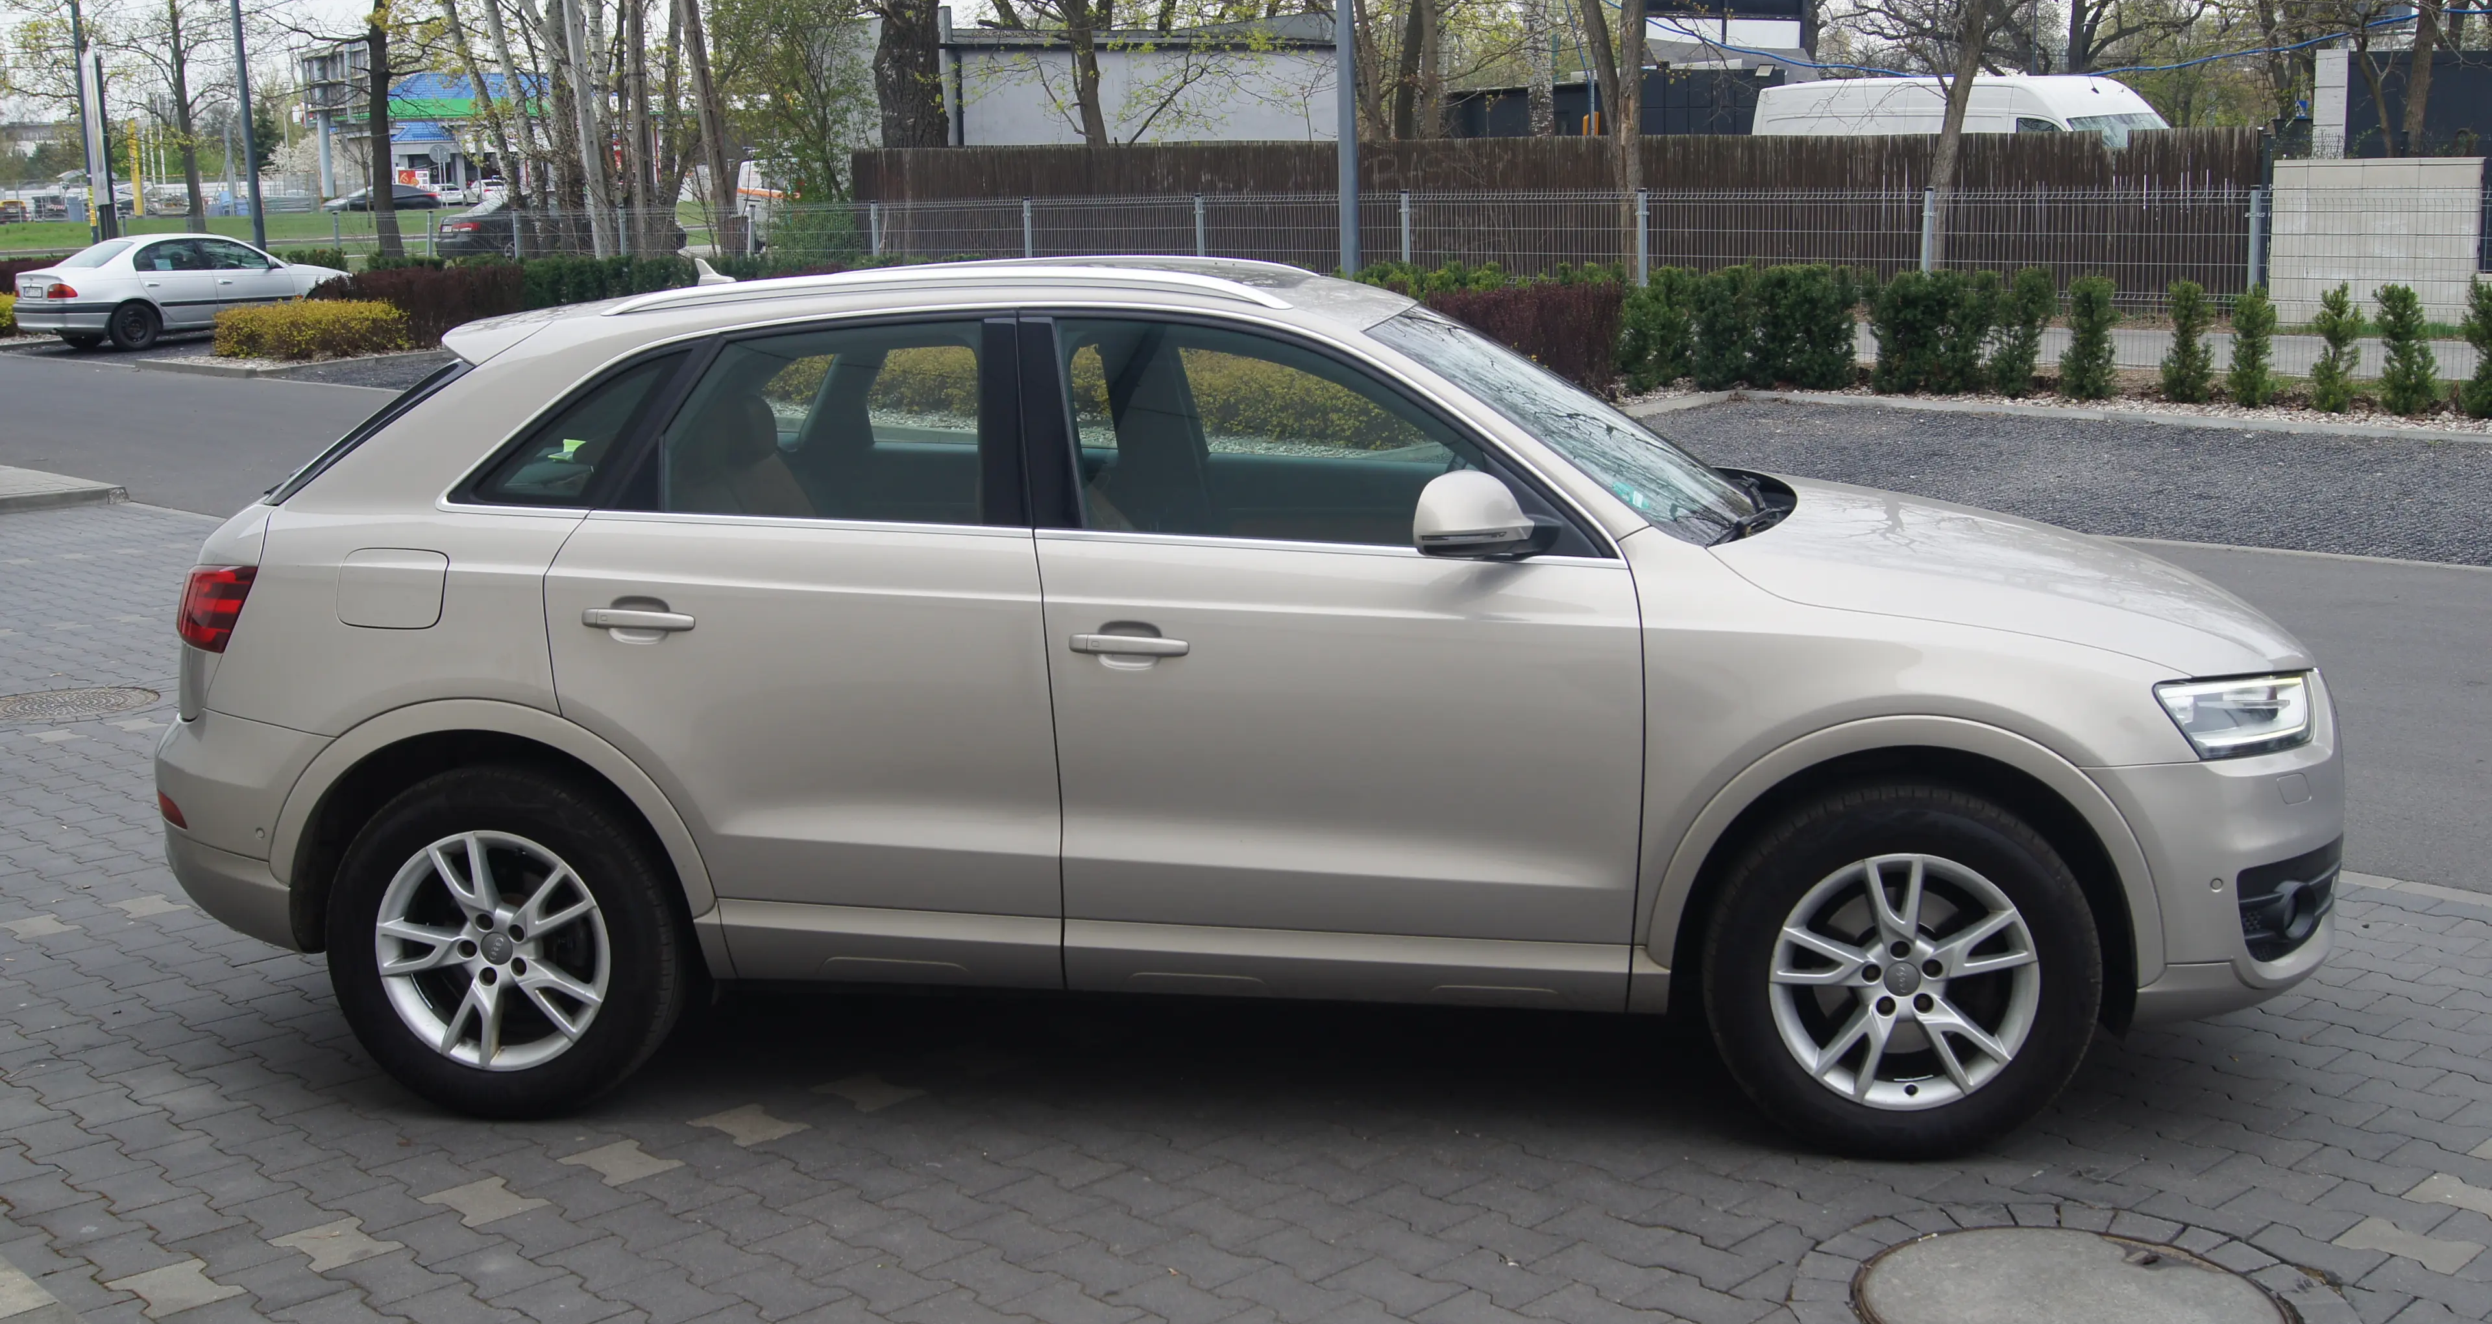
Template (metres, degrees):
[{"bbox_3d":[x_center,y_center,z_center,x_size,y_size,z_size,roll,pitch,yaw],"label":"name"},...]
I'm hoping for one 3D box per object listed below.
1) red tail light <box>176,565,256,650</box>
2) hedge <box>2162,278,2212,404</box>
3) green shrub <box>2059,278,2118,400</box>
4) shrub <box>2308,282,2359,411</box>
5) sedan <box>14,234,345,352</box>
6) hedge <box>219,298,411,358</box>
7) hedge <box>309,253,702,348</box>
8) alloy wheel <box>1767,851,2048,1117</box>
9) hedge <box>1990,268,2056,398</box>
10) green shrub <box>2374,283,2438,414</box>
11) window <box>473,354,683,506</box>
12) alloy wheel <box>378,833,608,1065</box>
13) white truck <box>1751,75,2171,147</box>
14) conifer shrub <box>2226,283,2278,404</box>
[{"bbox_3d":[-1.986,-0.138,5.266,0.300,0.175,0.380,0,10,7],"label":"red tail light"},{"bbox_3d":[6.326,-2.144,18.150,0.370,0.840,0.370,2,11,19],"label":"hedge"},{"bbox_3d":[5.828,-2.230,18.650,0.410,0.840,0.410,2,11,17],"label":"green shrub"},{"bbox_3d":[6.824,-1.969,16.900,0.325,0.810,0.325,-11,14,-42],"label":"shrub"},{"bbox_3d":[-14.018,-4.988,36.036,1.710,1.420,4.500,8,14,40],"label":"sedan"},{"bbox_3d":[-11.316,-4.063,32.754,1.600,0.620,1.600,8,14,40],"label":"hedge"},{"bbox_3d":[-8.787,-4.259,32.000,1.200,0.950,5.600,-11,14,-42],"label":"hedge"},{"bbox_3d":[1.175,0.552,4.852,0.467,0.467,0.190,0,10,7],"label":"alloy wheel"},{"bbox_3d":[5.334,-2.255,18.500,0.440,0.880,0.440,-11,14,-42],"label":"hedge"},{"bbox_3d":[7.355,-1.986,17.100,0.420,0.830,0.420,3,11,23],"label":"green shrub"},{"bbox_3d":[-1.252,-0.434,5.027,0.360,0.309,0.050,3,-14,12],"label":"window"},{"bbox_3d":[-1.409,0.531,5.174,0.467,0.467,0.190,0,10,7],"label":"alloy wheel"},{"bbox_3d":[9.330,-6.047,33.800,2.030,2.650,6.500,-10,13,-40],"label":"white truck"},{"bbox_3d":[6.492,-2.040,17.400,0.310,0.770,0.310,-11,14,-42],"label":"conifer shrub"}]

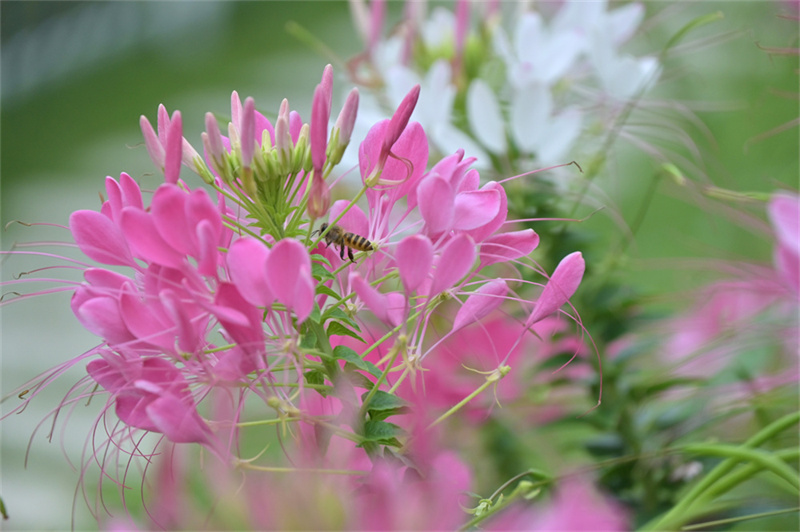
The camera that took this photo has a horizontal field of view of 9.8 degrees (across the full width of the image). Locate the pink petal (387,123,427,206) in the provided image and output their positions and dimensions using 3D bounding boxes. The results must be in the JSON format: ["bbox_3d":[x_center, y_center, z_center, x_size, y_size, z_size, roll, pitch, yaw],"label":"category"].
[{"bbox_3d":[0.002,-0.024,1.070,0.009,0.019,0.004,14,-3,0],"label":"pink petal"}]

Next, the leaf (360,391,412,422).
[{"bbox_3d":[-0.003,0.029,0.985,0.010,0.005,0.005,12,31,9],"label":"leaf"}]

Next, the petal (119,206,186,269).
[{"bbox_3d":[-0.056,-0.006,1.065,0.017,0.009,0.006,41,0,0],"label":"petal"}]

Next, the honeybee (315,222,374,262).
[{"bbox_3d":[-0.013,-0.005,1.050,0.014,0.007,0.006,21,3,-3],"label":"honeybee"}]

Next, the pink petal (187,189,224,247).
[{"bbox_3d":[-0.045,-0.011,1.070,0.008,0.014,0.005,-6,0,-15],"label":"pink petal"}]

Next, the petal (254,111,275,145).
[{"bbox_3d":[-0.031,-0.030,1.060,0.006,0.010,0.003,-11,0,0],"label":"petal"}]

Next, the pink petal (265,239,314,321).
[{"bbox_3d":[-0.024,0.003,1.030,0.011,0.018,0.004,-3,-3,0],"label":"pink petal"}]

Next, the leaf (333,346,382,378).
[{"bbox_3d":[-0.010,0.022,1.045,0.013,0.004,0.005,32,18,0],"label":"leaf"}]

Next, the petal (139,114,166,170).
[{"bbox_3d":[-0.053,-0.026,0.995,0.003,0.012,0.003,-21,0,0],"label":"petal"}]

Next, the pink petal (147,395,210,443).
[{"bbox_3d":[-0.050,0.036,1.060,0.016,0.008,0.006,33,0,0],"label":"pink petal"}]

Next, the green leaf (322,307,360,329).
[{"bbox_3d":[-0.012,0.011,0.995,0.009,0.003,0.004,31,25,10],"label":"green leaf"}]

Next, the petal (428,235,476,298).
[{"bbox_3d":[0.013,0.000,1.190,0.009,0.019,0.005,32,9,-6],"label":"petal"}]

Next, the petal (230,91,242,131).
[{"bbox_3d":[-0.038,-0.036,1.095,0.003,0.011,0.003,-5,0,0],"label":"petal"}]

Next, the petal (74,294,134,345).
[{"bbox_3d":[-0.075,0.014,1.180,0.016,0.010,0.006,29,-12,-11],"label":"petal"}]

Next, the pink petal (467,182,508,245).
[{"bbox_3d":[0.019,-0.012,1.000,0.007,0.014,0.003,22,0,0],"label":"pink petal"}]

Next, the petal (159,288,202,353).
[{"bbox_3d":[-0.055,0.014,1.170,0.005,0.017,0.008,-29,7,-33],"label":"petal"}]

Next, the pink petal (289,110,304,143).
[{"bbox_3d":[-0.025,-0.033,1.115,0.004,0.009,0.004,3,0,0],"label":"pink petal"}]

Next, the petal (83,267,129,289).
[{"bbox_3d":[-0.066,0.003,1.050,0.011,0.004,0.007,13,23,1],"label":"petal"}]

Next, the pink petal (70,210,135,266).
[{"bbox_3d":[-0.075,-0.007,1.180,0.020,0.011,0.005,38,-6,-6],"label":"pink petal"}]

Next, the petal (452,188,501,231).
[{"bbox_3d":[0.020,-0.015,1.200,0.015,0.010,0.005,-35,11,9],"label":"petal"}]

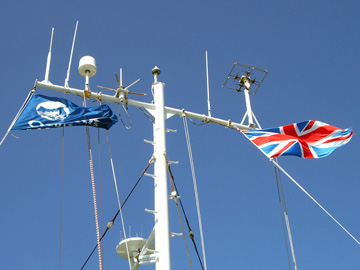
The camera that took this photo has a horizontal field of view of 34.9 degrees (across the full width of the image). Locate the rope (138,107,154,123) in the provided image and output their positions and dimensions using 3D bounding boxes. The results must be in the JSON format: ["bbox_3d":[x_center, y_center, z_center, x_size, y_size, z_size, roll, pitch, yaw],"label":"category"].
[{"bbox_3d":[-0.519,-0.317,8.856,0.260,0.230,0.060,11,-38,-17],"label":"rope"}]

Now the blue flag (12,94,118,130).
[{"bbox_3d":[-1.545,-0.291,7.750,1.400,0.720,0.400,-4,-36,3],"label":"blue flag"}]

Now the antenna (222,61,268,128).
[{"bbox_3d":[1.165,-0.566,9.792,0.600,1.080,0.600,11,-38,-17],"label":"antenna"}]

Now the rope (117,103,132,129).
[{"bbox_3d":[-0.836,-0.296,8.690,0.200,0.440,0.130,11,-38,-17],"label":"rope"}]

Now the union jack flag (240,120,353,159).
[{"bbox_3d":[1.859,0.079,9.050,1.700,0.700,0.360,-4,-36,3],"label":"union jack flag"}]

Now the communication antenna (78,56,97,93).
[{"bbox_3d":[-1.412,-0.874,8.841,0.275,0.620,0.275,11,-38,-17],"label":"communication antenna"}]

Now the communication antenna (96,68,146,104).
[{"bbox_3d":[-0.905,-0.777,9.002,0.760,0.680,0.740,11,-38,-17],"label":"communication antenna"}]

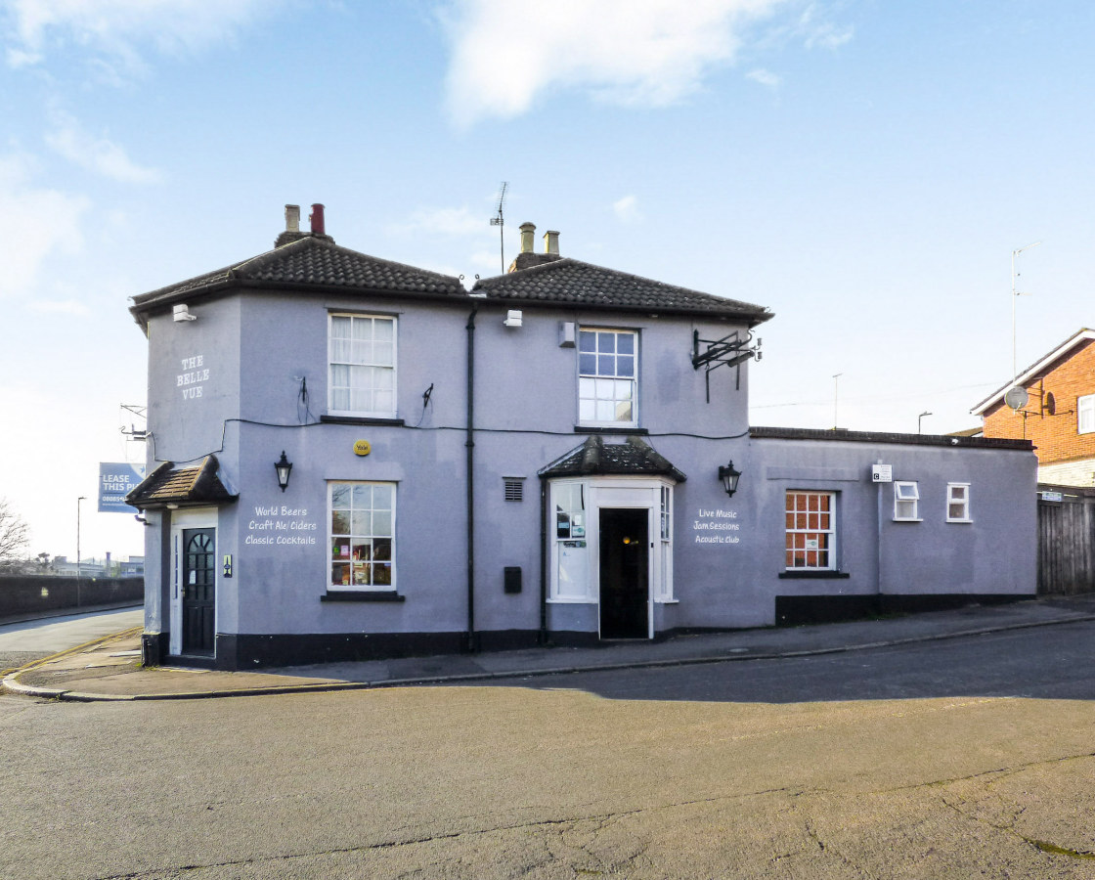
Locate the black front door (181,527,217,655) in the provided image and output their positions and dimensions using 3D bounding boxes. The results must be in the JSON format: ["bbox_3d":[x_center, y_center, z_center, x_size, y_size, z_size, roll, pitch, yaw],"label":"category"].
[{"bbox_3d":[-5.485,2.381,12.250,0.760,1.980,0.080,-2,-3,27],"label":"black front door"}]

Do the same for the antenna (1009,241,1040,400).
[{"bbox_3d":[12.867,-3.227,21.000,0.300,4.200,0.800,1,-3,-23],"label":"antenna"}]

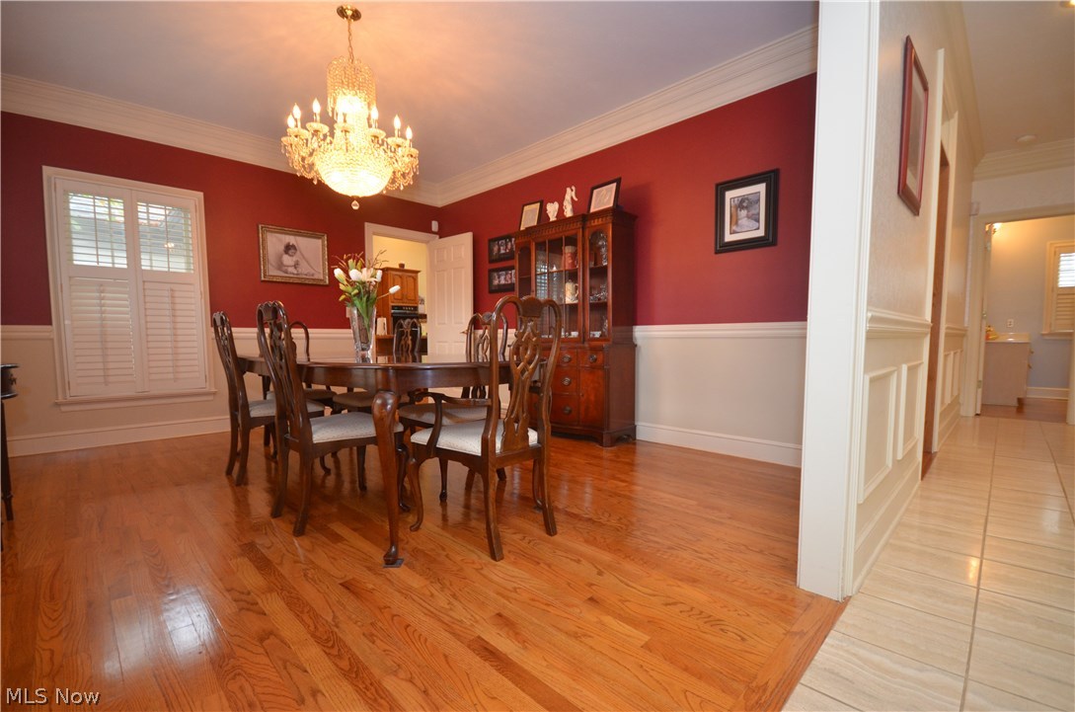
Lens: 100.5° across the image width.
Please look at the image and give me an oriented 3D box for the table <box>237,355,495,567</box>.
[{"bbox_3d":[-1.051,0.371,2.746,1.156,0.762,2.533,-3,3,-44],"label":"table"}]

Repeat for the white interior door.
[{"bbox_3d":[-1.039,-0.379,5.317,0.764,2.040,0.042,2,3,38],"label":"white interior door"}]

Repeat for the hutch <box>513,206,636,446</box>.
[{"bbox_3d":[0.275,-0.237,3.985,0.422,1.859,1.176,-3,3,-44],"label":"hutch"}]

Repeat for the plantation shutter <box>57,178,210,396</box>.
[{"bbox_3d":[-3.298,-0.527,3.690,0.890,1.670,0.060,-3,4,-43],"label":"plantation shutter"}]

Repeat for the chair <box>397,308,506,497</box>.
[{"bbox_3d":[-0.480,0.241,2.702,0.570,1.020,0.510,-3,4,-45],"label":"chair"}]

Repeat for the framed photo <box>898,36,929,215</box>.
[{"bbox_3d":[1.705,-0.995,2.035,0.530,0.660,0.030,-3,3,-42],"label":"framed photo"}]

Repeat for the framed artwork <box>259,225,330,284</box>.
[{"bbox_3d":[-2.425,-0.994,4.487,0.623,0.548,0.040,-3,3,-44],"label":"framed artwork"}]

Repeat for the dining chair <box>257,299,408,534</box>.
[{"bbox_3d":[-1.006,0.266,2.191,0.510,1.020,0.570,2,4,44],"label":"dining chair"}]

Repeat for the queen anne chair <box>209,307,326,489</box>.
[{"bbox_3d":[-1.702,0.239,2.859,0.570,1.020,0.510,-3,4,-45],"label":"queen anne chair"}]

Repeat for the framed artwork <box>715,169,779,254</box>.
[{"bbox_3d":[1.439,-0.988,3.102,0.035,0.502,0.415,-3,3,-44],"label":"framed artwork"}]

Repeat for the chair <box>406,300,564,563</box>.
[{"bbox_3d":[-0.221,0.265,2.003,0.568,1.030,0.603,2,3,43],"label":"chair"}]

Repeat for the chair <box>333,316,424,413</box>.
[{"bbox_3d":[-1.171,0.220,3.320,0.563,1.015,0.502,-3,3,-44],"label":"chair"}]

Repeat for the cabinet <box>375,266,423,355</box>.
[{"bbox_3d":[-2.974,-0.657,9.410,0.690,2.230,0.650,-3,4,-44],"label":"cabinet"}]

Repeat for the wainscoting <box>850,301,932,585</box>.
[{"bbox_3d":[1.666,0.293,2.056,1.650,0.955,0.050,-3,4,-43],"label":"wainscoting"}]

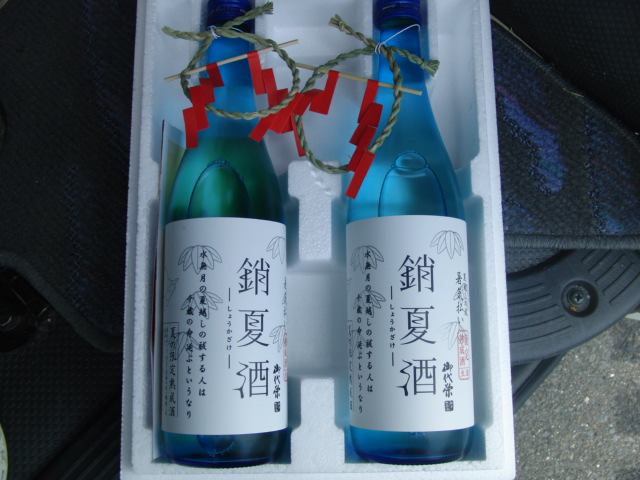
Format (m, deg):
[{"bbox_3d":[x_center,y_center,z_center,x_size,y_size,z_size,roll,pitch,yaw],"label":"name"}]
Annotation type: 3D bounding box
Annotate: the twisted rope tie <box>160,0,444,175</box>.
[{"bbox_3d":[-0.011,-0.091,0.417,0.170,0.030,0.115,0,76,0],"label":"twisted rope tie"}]

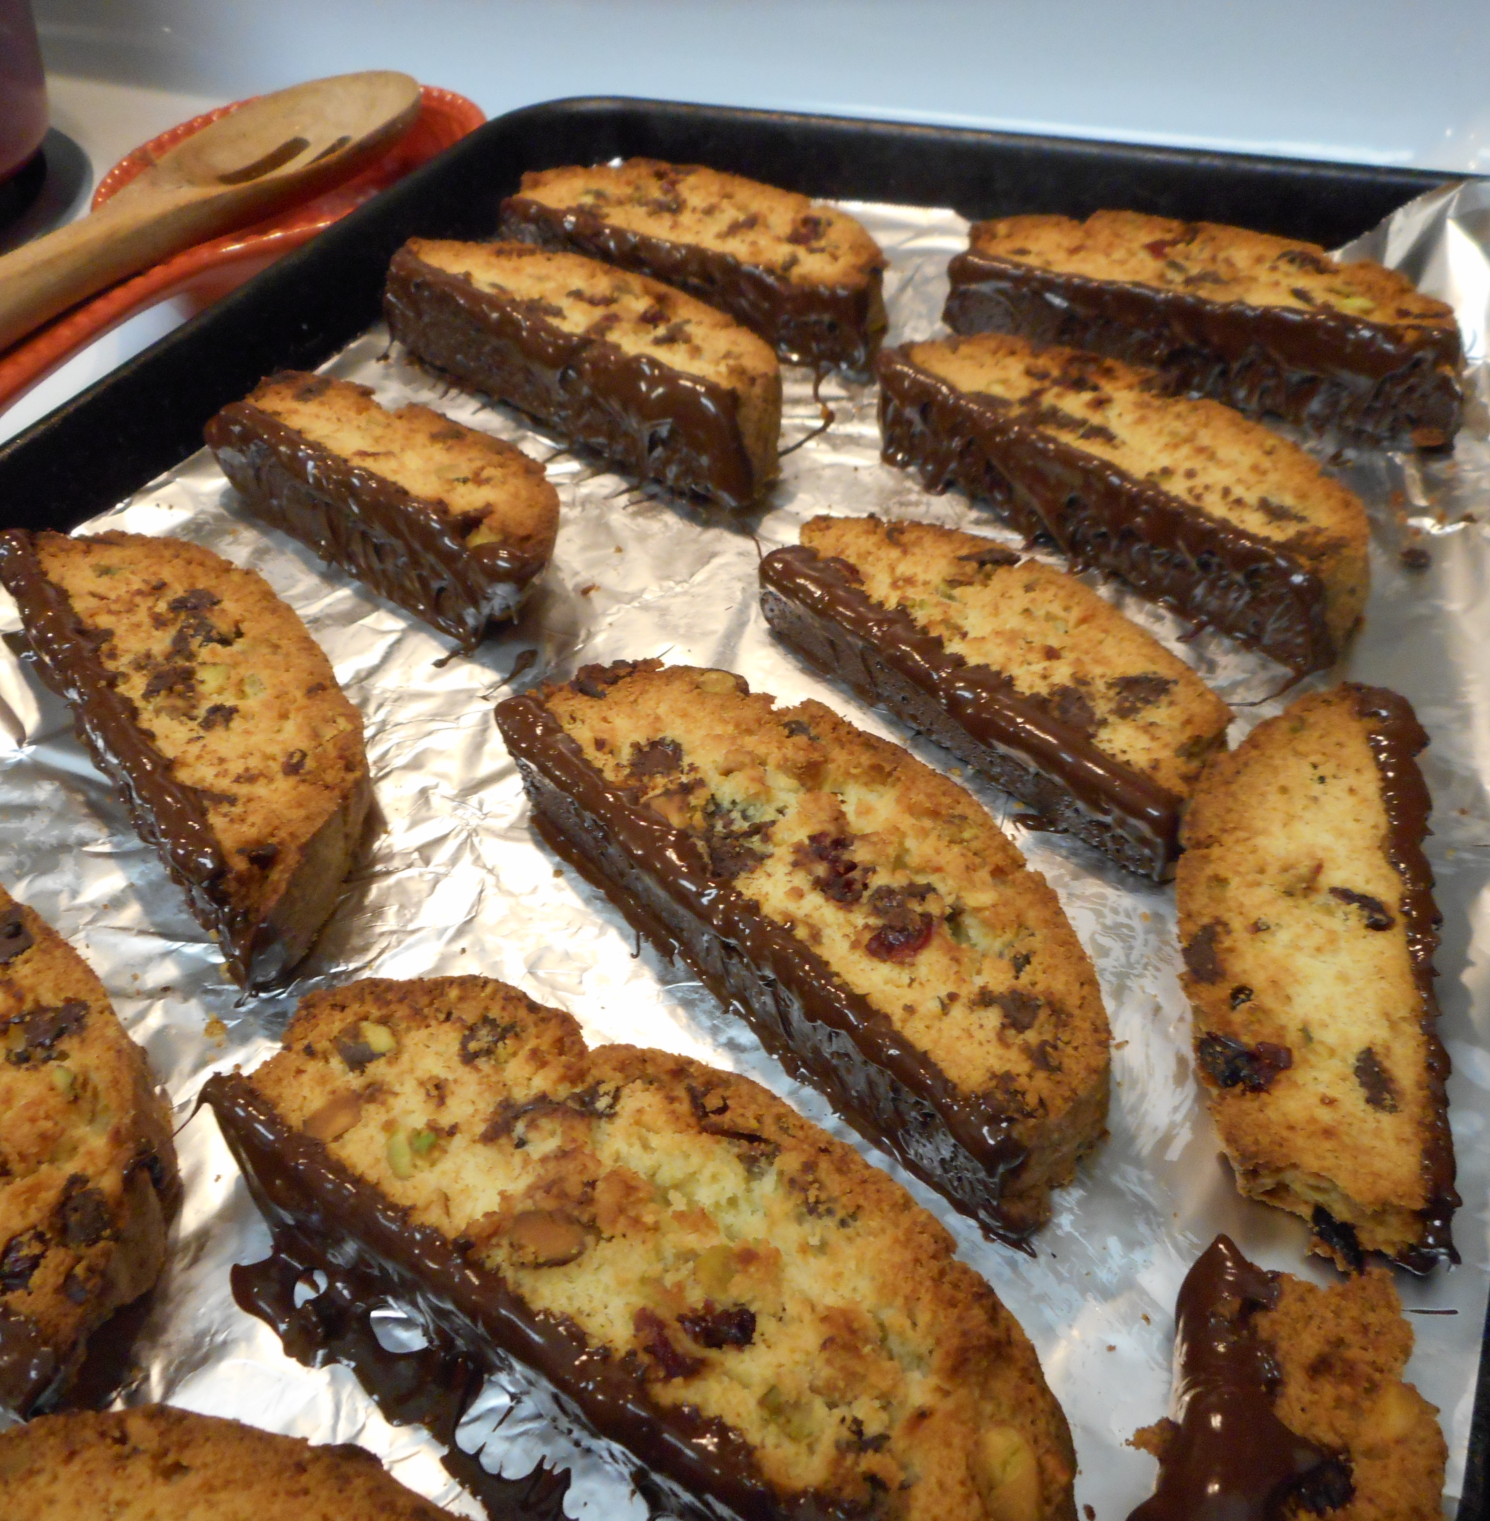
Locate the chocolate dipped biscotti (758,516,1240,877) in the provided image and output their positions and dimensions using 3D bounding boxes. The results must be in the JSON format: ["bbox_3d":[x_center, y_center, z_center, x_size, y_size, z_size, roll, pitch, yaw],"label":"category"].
[{"bbox_3d":[0.046,-0.019,0.268,0.039,0.014,0.100,-33,50,-28],"label":"chocolate dipped biscotti"}]

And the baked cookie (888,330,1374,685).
[{"bbox_3d":[0.080,-0.063,0.310,0.045,0.018,0.121,-30,48,-26],"label":"baked cookie"}]

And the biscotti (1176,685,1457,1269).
[{"bbox_3d":[0.081,0.025,0.216,0.036,0.015,0.101,9,44,14],"label":"biscotti"}]

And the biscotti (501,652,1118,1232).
[{"bbox_3d":[0.012,0.018,0.227,0.047,0.018,0.119,-31,49,-27],"label":"biscotti"}]

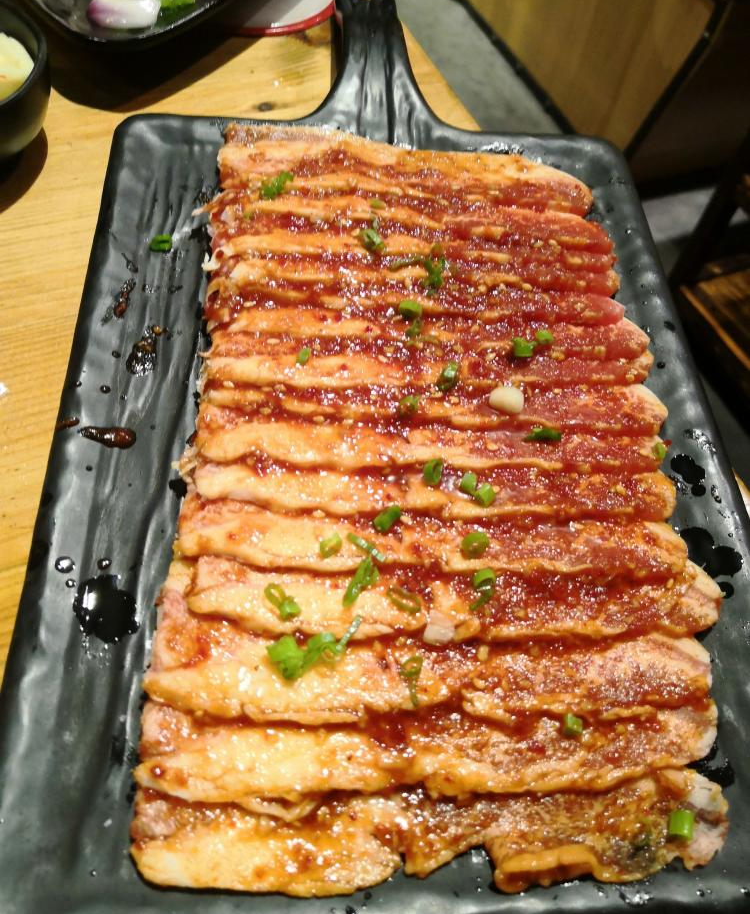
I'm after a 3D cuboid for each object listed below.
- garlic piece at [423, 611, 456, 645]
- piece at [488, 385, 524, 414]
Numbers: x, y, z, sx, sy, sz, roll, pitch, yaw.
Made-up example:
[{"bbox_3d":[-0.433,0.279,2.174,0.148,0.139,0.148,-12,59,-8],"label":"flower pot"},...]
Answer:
[{"bbox_3d":[0.018,0.047,0.212,0.009,0.005,0.008,-8,59,-11],"label":"garlic piece"},{"bbox_3d":[0.043,-0.019,0.256,0.012,0.007,0.009,13,58,2],"label":"piece"}]

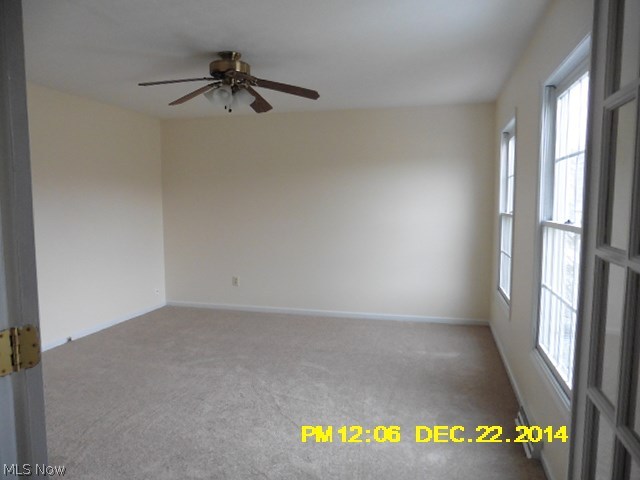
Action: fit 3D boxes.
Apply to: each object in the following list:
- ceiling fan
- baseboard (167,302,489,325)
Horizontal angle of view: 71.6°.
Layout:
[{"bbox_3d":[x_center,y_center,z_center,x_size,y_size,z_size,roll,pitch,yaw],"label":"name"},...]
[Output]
[{"bbox_3d":[-0.654,-1.142,3.224,1.280,0.380,1.250,1,5,15],"label":"ceiling fan"},{"bbox_3d":[-0.094,0.881,5.449,4.101,0.080,0.020,1,5,15],"label":"baseboard"}]

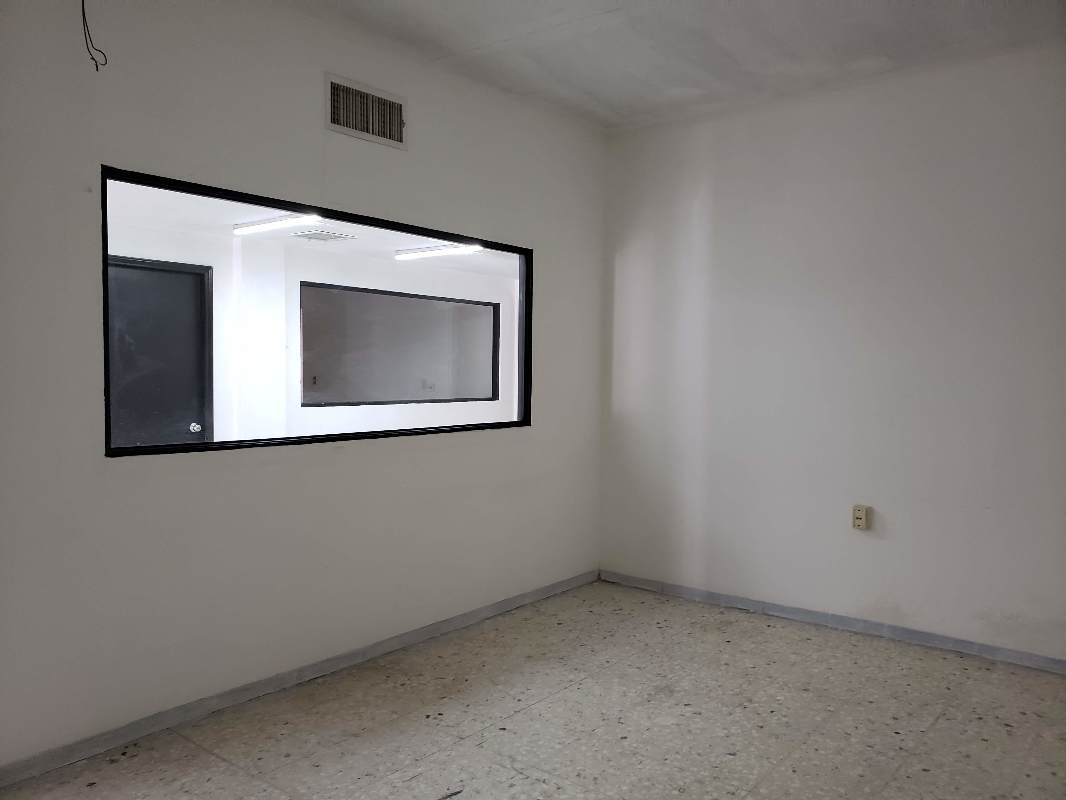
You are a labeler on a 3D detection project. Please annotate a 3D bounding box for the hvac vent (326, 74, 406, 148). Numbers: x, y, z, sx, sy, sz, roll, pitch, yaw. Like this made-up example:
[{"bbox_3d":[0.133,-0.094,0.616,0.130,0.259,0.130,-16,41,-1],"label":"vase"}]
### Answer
[{"bbox_3d":[-0.750,-1.322,3.691,0.030,0.246,0.471,2,3,39],"label":"hvac vent"}]

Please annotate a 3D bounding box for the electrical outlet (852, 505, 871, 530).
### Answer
[{"bbox_3d":[1.727,0.611,4.206,0.067,0.124,0.065,2,3,39],"label":"electrical outlet"}]

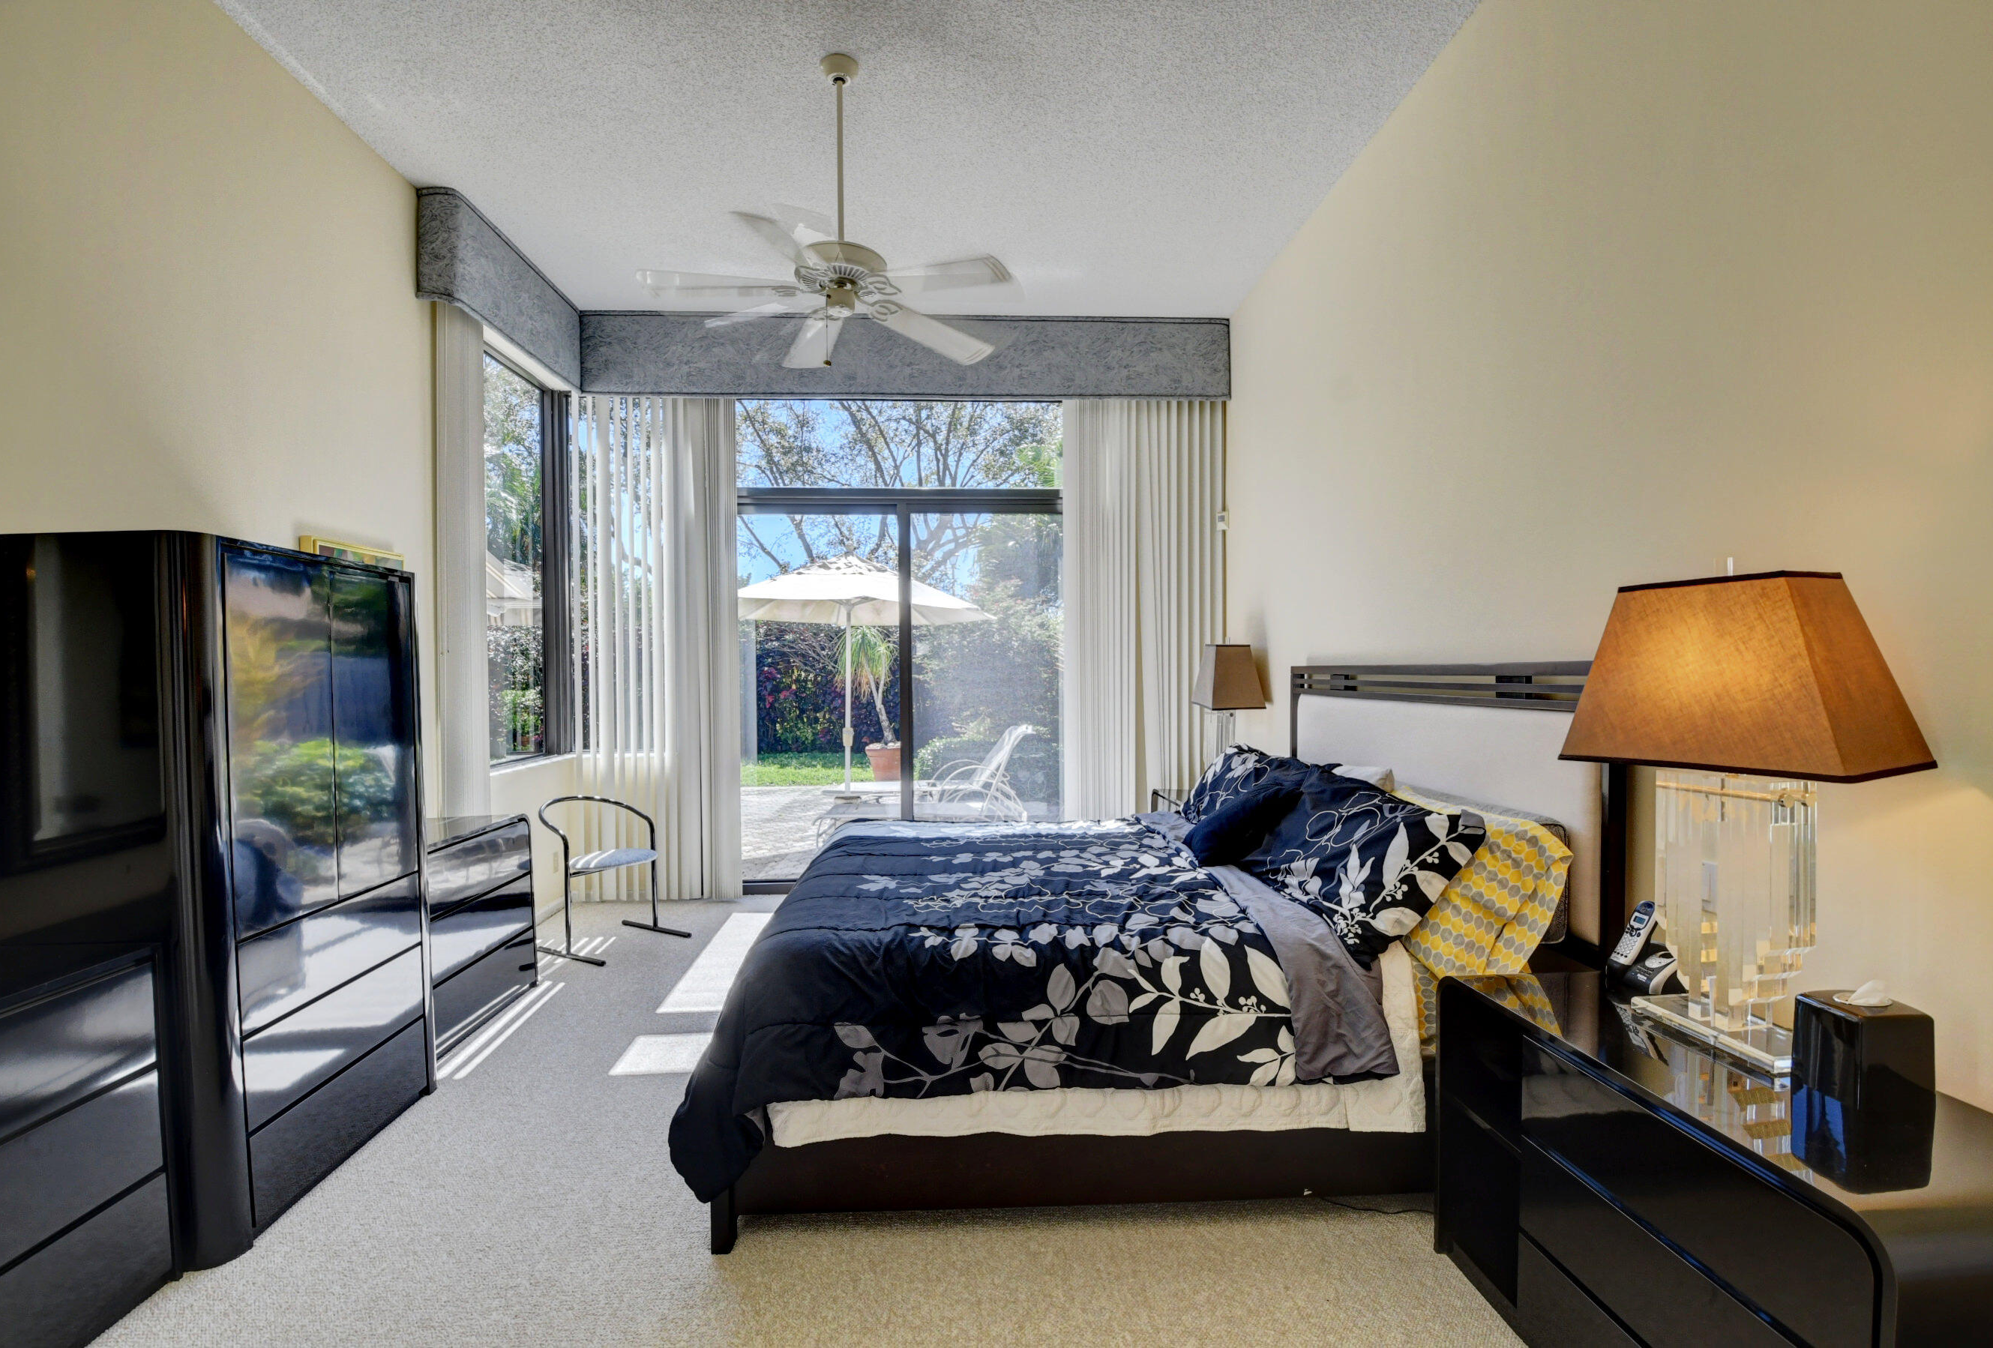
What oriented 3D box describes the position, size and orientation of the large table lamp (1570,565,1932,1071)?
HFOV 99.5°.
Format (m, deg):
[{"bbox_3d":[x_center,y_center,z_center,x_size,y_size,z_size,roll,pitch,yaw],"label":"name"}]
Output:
[{"bbox_3d":[1.351,0.253,1.555,0.308,0.844,0.437,-1,0,-21],"label":"large table lamp"}]

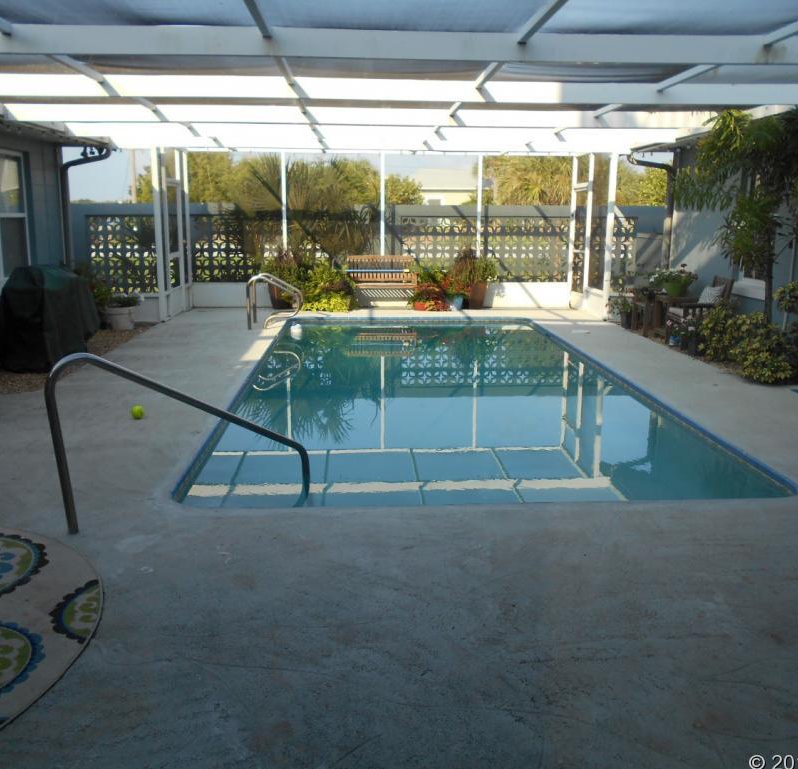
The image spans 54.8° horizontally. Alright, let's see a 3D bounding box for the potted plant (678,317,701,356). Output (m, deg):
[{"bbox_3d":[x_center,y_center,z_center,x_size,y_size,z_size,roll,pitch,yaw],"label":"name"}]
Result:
[{"bbox_3d":[3.375,-0.573,8.938,0.285,0.435,0.285,0,13,-3],"label":"potted plant"}]

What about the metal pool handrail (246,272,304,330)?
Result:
[{"bbox_3d":[-1.764,-1.219,11.019,0.815,0.750,0.704,0,13,-3],"label":"metal pool handrail"}]

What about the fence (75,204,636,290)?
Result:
[{"bbox_3d":[-0.678,-2.324,13.798,9.876,1.711,0.200,0,13,-3],"label":"fence"}]

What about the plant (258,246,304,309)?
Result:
[{"bbox_3d":[-1.950,-1.740,12.669,0.752,1.049,0.677,0,13,-3],"label":"plant"}]

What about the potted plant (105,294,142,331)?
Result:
[{"bbox_3d":[-3.828,-1.028,10.690,0.491,0.500,0.491,0,13,-3],"label":"potted plant"}]

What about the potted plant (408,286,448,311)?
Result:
[{"bbox_3d":[0.496,-1.465,12.917,0.640,0.426,0.512,0,13,-3],"label":"potted plant"}]

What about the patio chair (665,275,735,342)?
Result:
[{"bbox_3d":[3.708,-0.975,9.843,0.825,0.830,0.654,0,13,-3],"label":"patio chair"}]

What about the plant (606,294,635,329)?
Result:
[{"bbox_3d":[3.149,-1.040,10.938,0.434,0.478,0.390,0,13,-3],"label":"plant"}]

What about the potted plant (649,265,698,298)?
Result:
[{"bbox_3d":[3.592,-1.353,10.067,0.641,0.430,0.545,0,13,-3],"label":"potted plant"}]

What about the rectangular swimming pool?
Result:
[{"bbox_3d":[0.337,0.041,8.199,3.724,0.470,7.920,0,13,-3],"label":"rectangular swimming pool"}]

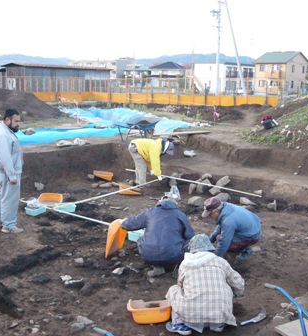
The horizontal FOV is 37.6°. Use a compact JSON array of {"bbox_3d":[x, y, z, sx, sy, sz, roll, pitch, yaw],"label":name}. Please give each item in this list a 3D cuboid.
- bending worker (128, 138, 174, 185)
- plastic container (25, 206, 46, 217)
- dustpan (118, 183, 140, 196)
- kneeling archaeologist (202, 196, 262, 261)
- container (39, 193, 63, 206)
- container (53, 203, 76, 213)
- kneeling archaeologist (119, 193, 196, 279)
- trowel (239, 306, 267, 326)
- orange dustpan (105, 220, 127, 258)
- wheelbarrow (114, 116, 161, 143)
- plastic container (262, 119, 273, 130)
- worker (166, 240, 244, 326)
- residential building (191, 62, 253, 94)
[{"bbox_3d":[-0.044,-0.107,9.316,0.920,0.990,0.520,1,10,0],"label":"bending worker"},{"bbox_3d":[-1.884,0.673,7.247,0.250,0.085,0.320,8,15,31],"label":"plastic container"},{"bbox_3d":[-0.444,0.380,8.459,0.420,0.150,0.360,2,13,5],"label":"dustpan"},{"bbox_3d":[0.989,0.704,5.672,0.740,0.760,0.520,-3,11,-22],"label":"kneeling archaeologist"},{"bbox_3d":[-1.797,0.562,7.881,0.420,0.145,0.380,0,11,-7],"label":"container"},{"bbox_3d":[-1.432,0.656,7.344,0.340,0.085,0.240,0,13,-2],"label":"container"},{"bbox_3d":[0.048,0.741,5.249,0.800,0.870,0.740,2,13,8],"label":"kneeling archaeologist"},{"bbox_3d":[0.936,1.388,4.254,0.330,0.050,0.080,-11,17,-42],"label":"trowel"},{"bbox_3d":[-0.417,0.874,5.587,0.135,0.430,0.345,15,16,25],"label":"orange dustpan"},{"bbox_3d":[-0.430,-0.960,11.489,0.640,0.640,1.270,10,16,37],"label":"wheelbarrow"},{"bbox_3d":[3.664,-1.395,14.600,0.280,0.300,0.260,-9,11,13],"label":"plastic container"},{"bbox_3d":[0.475,0.990,4.156,0.680,0.860,0.720,1,13,3],"label":"worker"},{"bbox_3d":[14.301,-18.361,93.861,7.400,6.300,13.500,10,15,35],"label":"residential building"}]

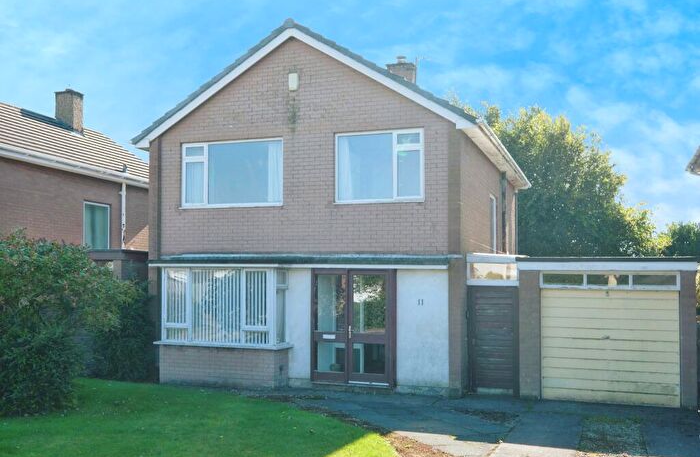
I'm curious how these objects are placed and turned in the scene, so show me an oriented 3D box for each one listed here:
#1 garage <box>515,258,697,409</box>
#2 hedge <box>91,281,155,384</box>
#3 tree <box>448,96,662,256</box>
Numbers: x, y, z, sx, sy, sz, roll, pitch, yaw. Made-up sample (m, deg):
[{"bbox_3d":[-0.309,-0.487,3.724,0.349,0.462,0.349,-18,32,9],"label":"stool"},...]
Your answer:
[{"bbox_3d":[5.088,1.760,14.061,2.851,2.425,5.148,-1,-2,20],"label":"garage"},{"bbox_3d":[-4.715,2.064,14.513,1.188,2.000,0.941,-1,-2,20],"label":"hedge"},{"bbox_3d":[7.198,-0.681,24.959,7.500,8.140,6.800,-1,-2,20],"label":"tree"}]

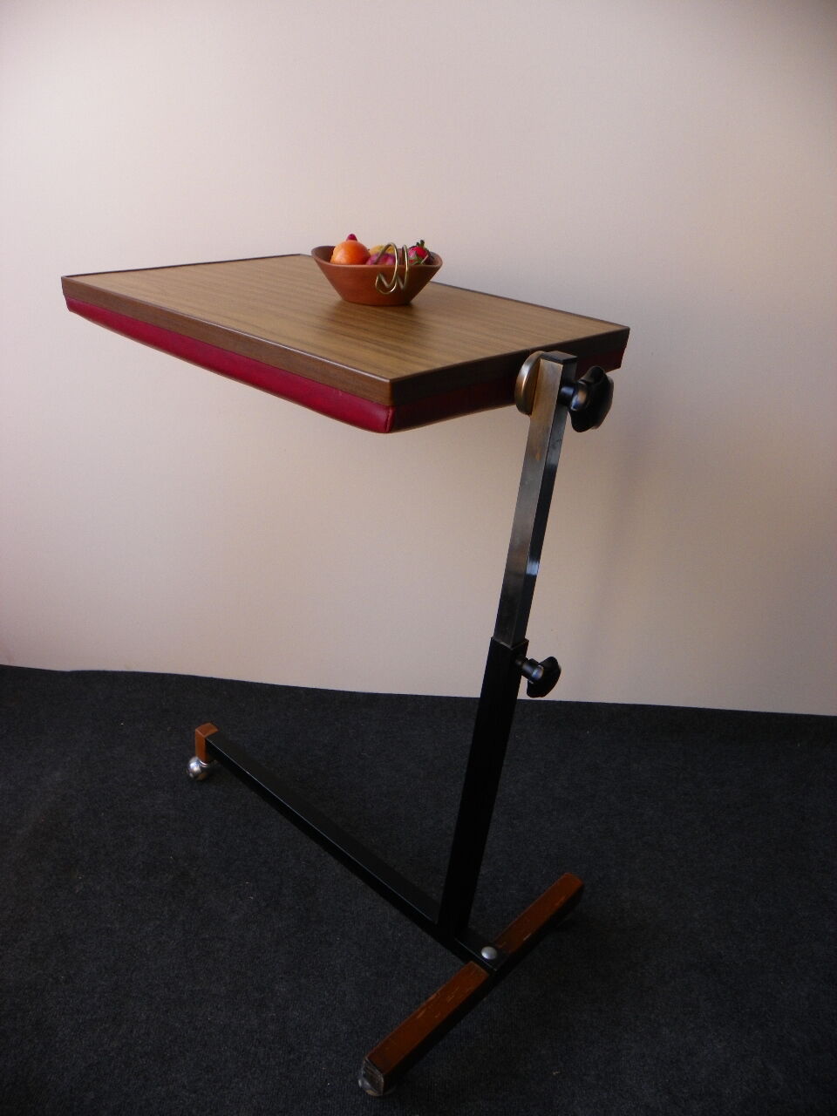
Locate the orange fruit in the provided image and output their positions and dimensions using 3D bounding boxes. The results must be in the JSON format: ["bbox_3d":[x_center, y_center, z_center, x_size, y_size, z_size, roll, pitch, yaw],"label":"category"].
[{"bbox_3d":[-0.077,-0.336,0.942,0.045,0.047,0.045,3,28,-2],"label":"orange fruit"}]

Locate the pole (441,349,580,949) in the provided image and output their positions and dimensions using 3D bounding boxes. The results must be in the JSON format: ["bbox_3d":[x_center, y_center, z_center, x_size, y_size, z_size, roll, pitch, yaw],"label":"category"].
[{"bbox_3d":[0.093,0.171,0.992,0.030,0.827,0.033,29,36,35],"label":"pole"}]

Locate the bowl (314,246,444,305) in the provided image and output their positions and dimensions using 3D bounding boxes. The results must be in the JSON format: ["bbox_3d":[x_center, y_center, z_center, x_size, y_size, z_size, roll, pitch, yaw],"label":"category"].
[{"bbox_3d":[-0.046,-0.319,0.954,0.152,0.052,0.152,26,35,36],"label":"bowl"}]

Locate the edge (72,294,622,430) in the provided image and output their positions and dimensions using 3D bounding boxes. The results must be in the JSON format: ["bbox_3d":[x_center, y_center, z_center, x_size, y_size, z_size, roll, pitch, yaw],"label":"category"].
[{"bbox_3d":[-0.102,-0.271,0.989,0.558,0.029,0.369,26,35,36],"label":"edge"}]

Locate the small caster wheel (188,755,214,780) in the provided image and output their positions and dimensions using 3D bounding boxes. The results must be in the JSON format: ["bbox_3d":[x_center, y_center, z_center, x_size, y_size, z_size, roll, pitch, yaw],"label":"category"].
[{"bbox_3d":[-0.414,0.400,1.596,0.046,0.049,0.044,25,34,37],"label":"small caster wheel"}]

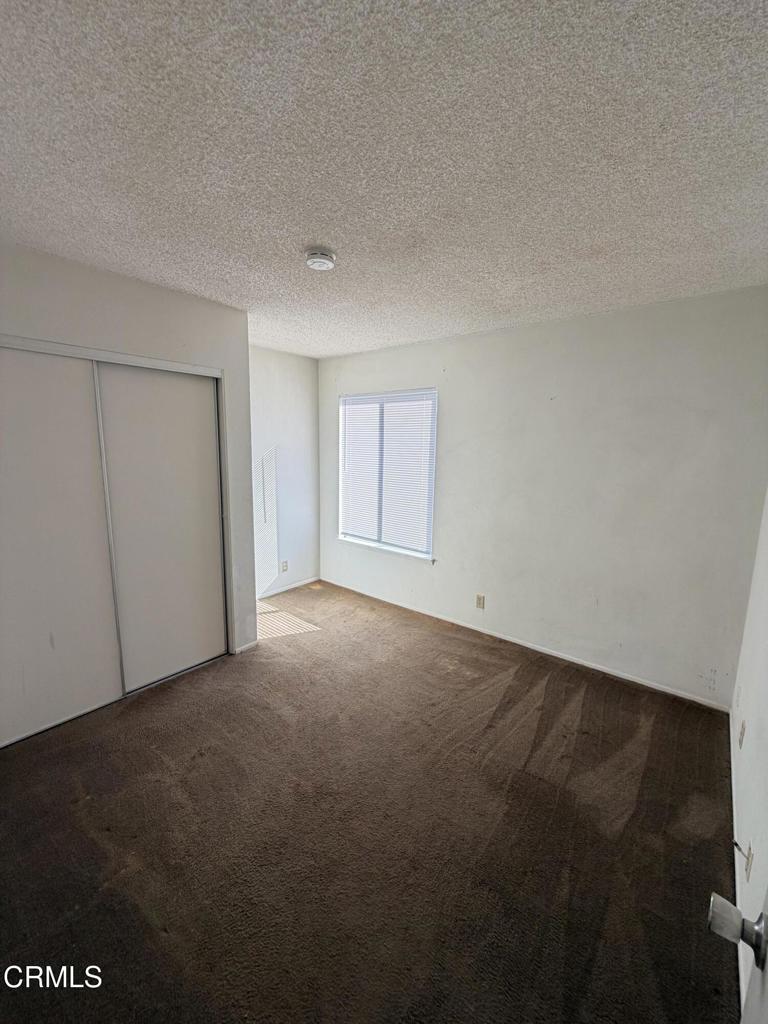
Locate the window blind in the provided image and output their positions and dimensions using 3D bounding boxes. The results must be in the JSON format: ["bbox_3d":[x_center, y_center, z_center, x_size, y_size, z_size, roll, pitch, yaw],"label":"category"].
[{"bbox_3d":[0.002,-0.393,4.051,1.160,1.460,0.050,9,12,38],"label":"window blind"}]

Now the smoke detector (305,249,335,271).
[{"bbox_3d":[-0.301,-1.198,1.976,0.140,0.040,0.140,1,10,0],"label":"smoke detector"}]

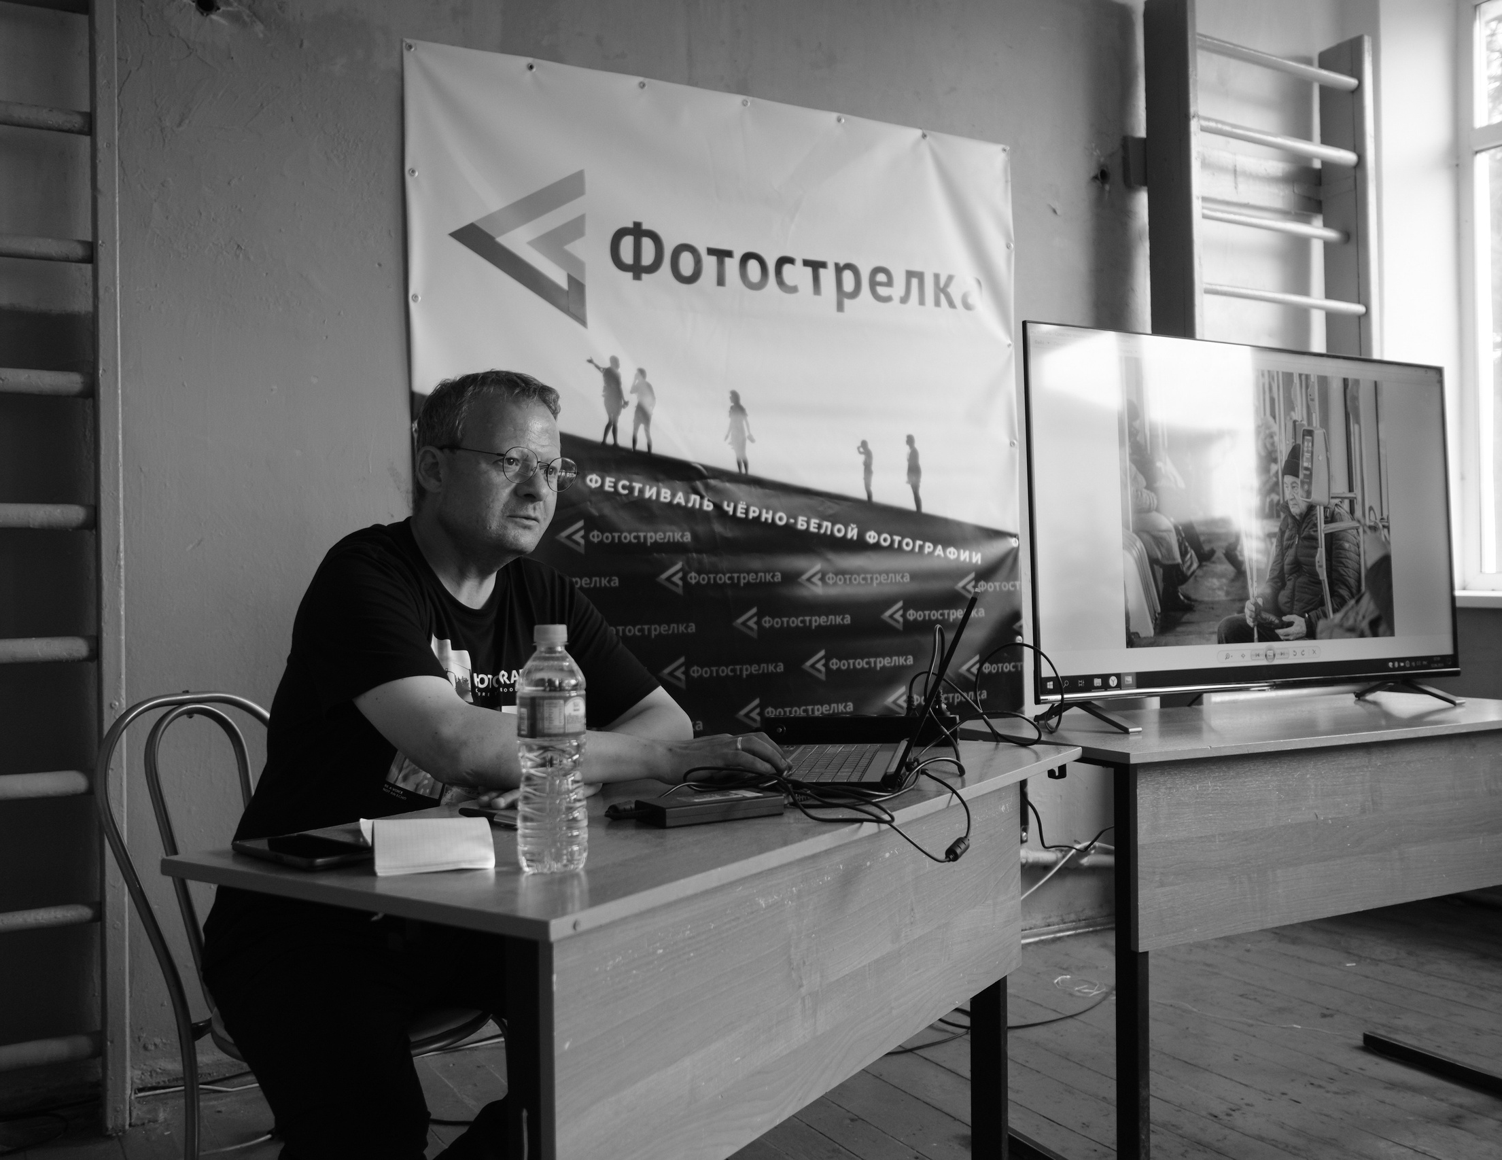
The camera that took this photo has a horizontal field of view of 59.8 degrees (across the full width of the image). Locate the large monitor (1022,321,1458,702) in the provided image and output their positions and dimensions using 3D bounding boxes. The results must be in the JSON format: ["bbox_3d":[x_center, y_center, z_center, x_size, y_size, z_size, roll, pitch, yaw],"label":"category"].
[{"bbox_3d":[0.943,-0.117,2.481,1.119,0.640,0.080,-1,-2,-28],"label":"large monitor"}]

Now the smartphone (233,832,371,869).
[{"bbox_3d":[-0.432,0.262,1.264,0.150,0.011,0.069,-1,-1,41],"label":"smartphone"}]

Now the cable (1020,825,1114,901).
[{"bbox_3d":[0.874,0.783,3.606,0.335,0.209,0.120,-1,-1,-28],"label":"cable"}]

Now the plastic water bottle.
[{"bbox_3d":[-0.182,0.152,1.194,0.065,0.222,0.065,-1,-1,-9],"label":"plastic water bottle"}]

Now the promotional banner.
[{"bbox_3d":[0.006,-0.363,3.286,1.712,1.720,0.040,-1,-1,-28],"label":"promotional banner"}]

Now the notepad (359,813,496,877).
[{"bbox_3d":[-0.290,0.242,1.209,0.107,0.045,0.058,-1,-1,-16],"label":"notepad"}]

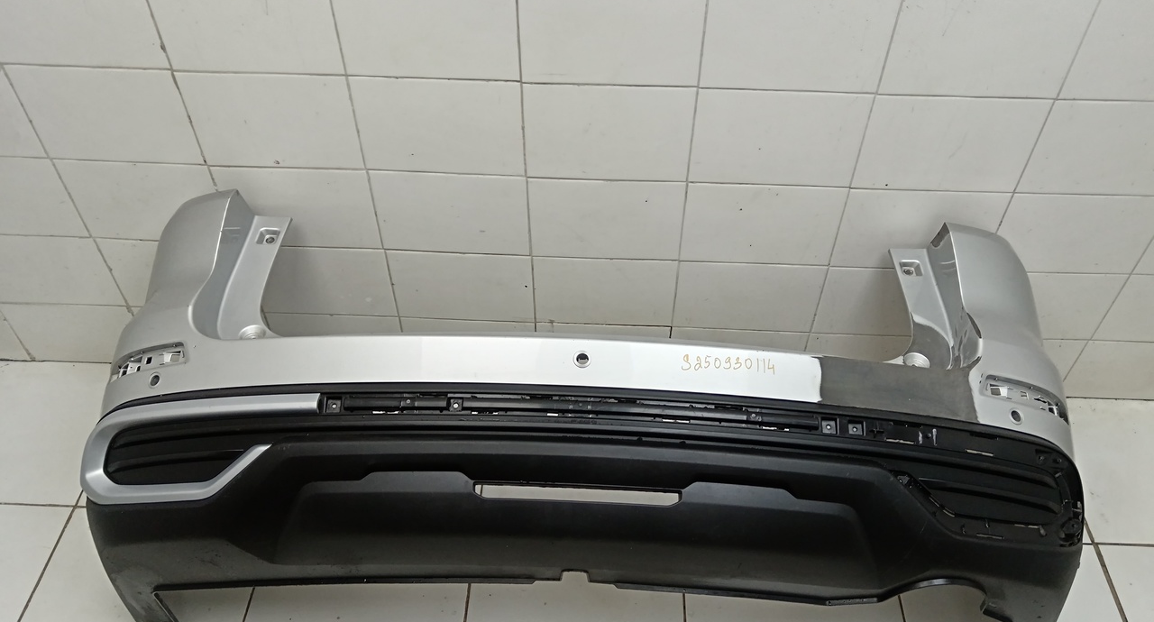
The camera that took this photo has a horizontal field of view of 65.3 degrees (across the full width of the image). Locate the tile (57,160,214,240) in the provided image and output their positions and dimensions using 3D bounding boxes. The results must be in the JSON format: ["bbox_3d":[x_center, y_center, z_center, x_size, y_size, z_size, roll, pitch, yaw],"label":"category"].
[{"bbox_3d":[-0.850,-0.216,1.788,0.300,0.200,0.008,2,47,2],"label":"tile"}]

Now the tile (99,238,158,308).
[{"bbox_3d":[-0.852,-0.077,1.935,0.300,0.200,0.008,2,47,2],"label":"tile"}]

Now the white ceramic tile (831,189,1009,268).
[{"bbox_3d":[0.658,-0.157,1.743,0.300,0.200,0.008,2,47,2],"label":"white ceramic tile"}]

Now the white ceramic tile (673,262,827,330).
[{"bbox_3d":[0.355,-0.030,1.900,0.300,0.200,0.008,2,47,2],"label":"white ceramic tile"}]

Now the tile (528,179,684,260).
[{"bbox_3d":[0.056,-0.182,1.762,0.300,0.200,0.010,2,47,1],"label":"tile"}]

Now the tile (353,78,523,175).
[{"bbox_3d":[-0.245,-0.331,1.623,0.300,0.200,0.010,2,47,1],"label":"tile"}]

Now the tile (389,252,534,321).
[{"bbox_3d":[-0.247,-0.053,1.917,0.300,0.200,0.010,2,47,1],"label":"tile"}]

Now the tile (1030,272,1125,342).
[{"bbox_3d":[0.960,-0.013,1.888,0.300,0.200,0.010,2,47,1],"label":"tile"}]

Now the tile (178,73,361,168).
[{"bbox_3d":[-0.547,-0.341,1.630,0.300,0.200,0.010,2,47,1],"label":"tile"}]

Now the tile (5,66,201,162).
[{"bbox_3d":[-0.848,-0.352,1.636,0.300,0.200,0.009,2,47,1],"label":"tile"}]

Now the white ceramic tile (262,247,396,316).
[{"bbox_3d":[-0.549,-0.064,1.926,0.300,0.200,0.009,2,47,1],"label":"white ceramic tile"}]

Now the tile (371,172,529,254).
[{"bbox_3d":[-0.246,-0.192,1.770,0.300,0.200,0.010,2,47,1],"label":"tile"}]

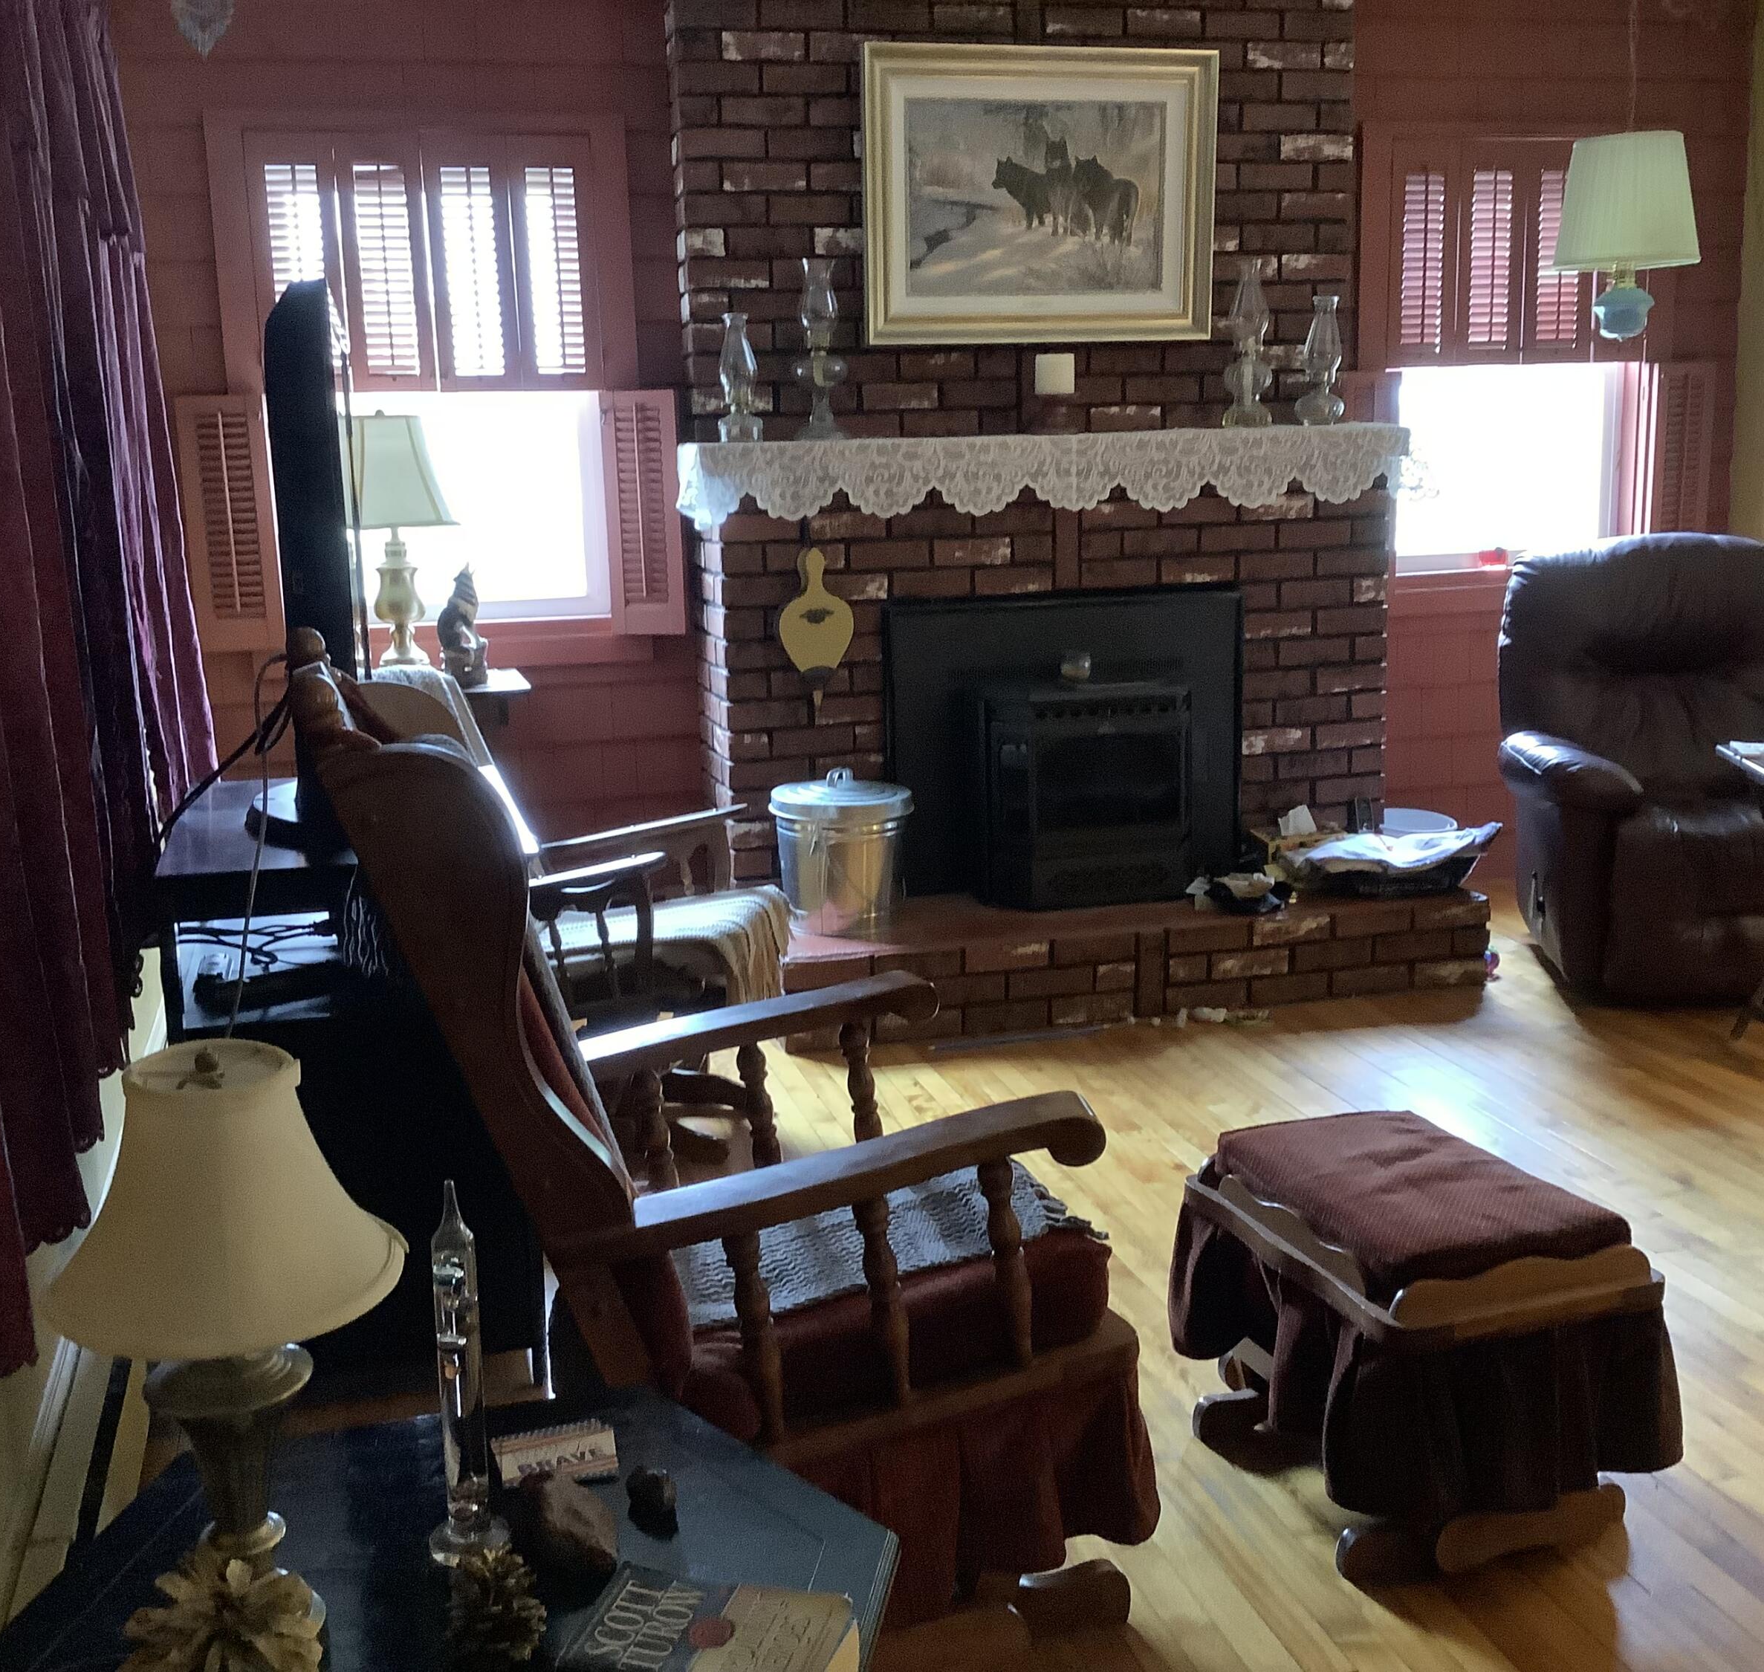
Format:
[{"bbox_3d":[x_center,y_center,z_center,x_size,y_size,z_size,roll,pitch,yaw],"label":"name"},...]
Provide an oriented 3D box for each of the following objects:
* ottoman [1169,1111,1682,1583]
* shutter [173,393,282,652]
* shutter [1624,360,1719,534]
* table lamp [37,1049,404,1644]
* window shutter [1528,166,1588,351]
[{"bbox_3d":[0.680,0.644,2.599,0.430,0.424,0.560,-5,12,-18],"label":"ottoman"},{"bbox_3d":[-1.543,-0.742,4.737,0.195,0.597,0.045,-5,12,-15],"label":"shutter"},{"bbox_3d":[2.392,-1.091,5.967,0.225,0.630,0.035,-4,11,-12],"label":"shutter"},{"bbox_3d":[-0.437,0.335,1.333,0.232,0.405,0.232,-4,11,-12],"label":"table lamp"},{"bbox_3d":[1.958,-1.679,5.784,0.200,0.575,0.030,-4,11,-12],"label":"window shutter"}]

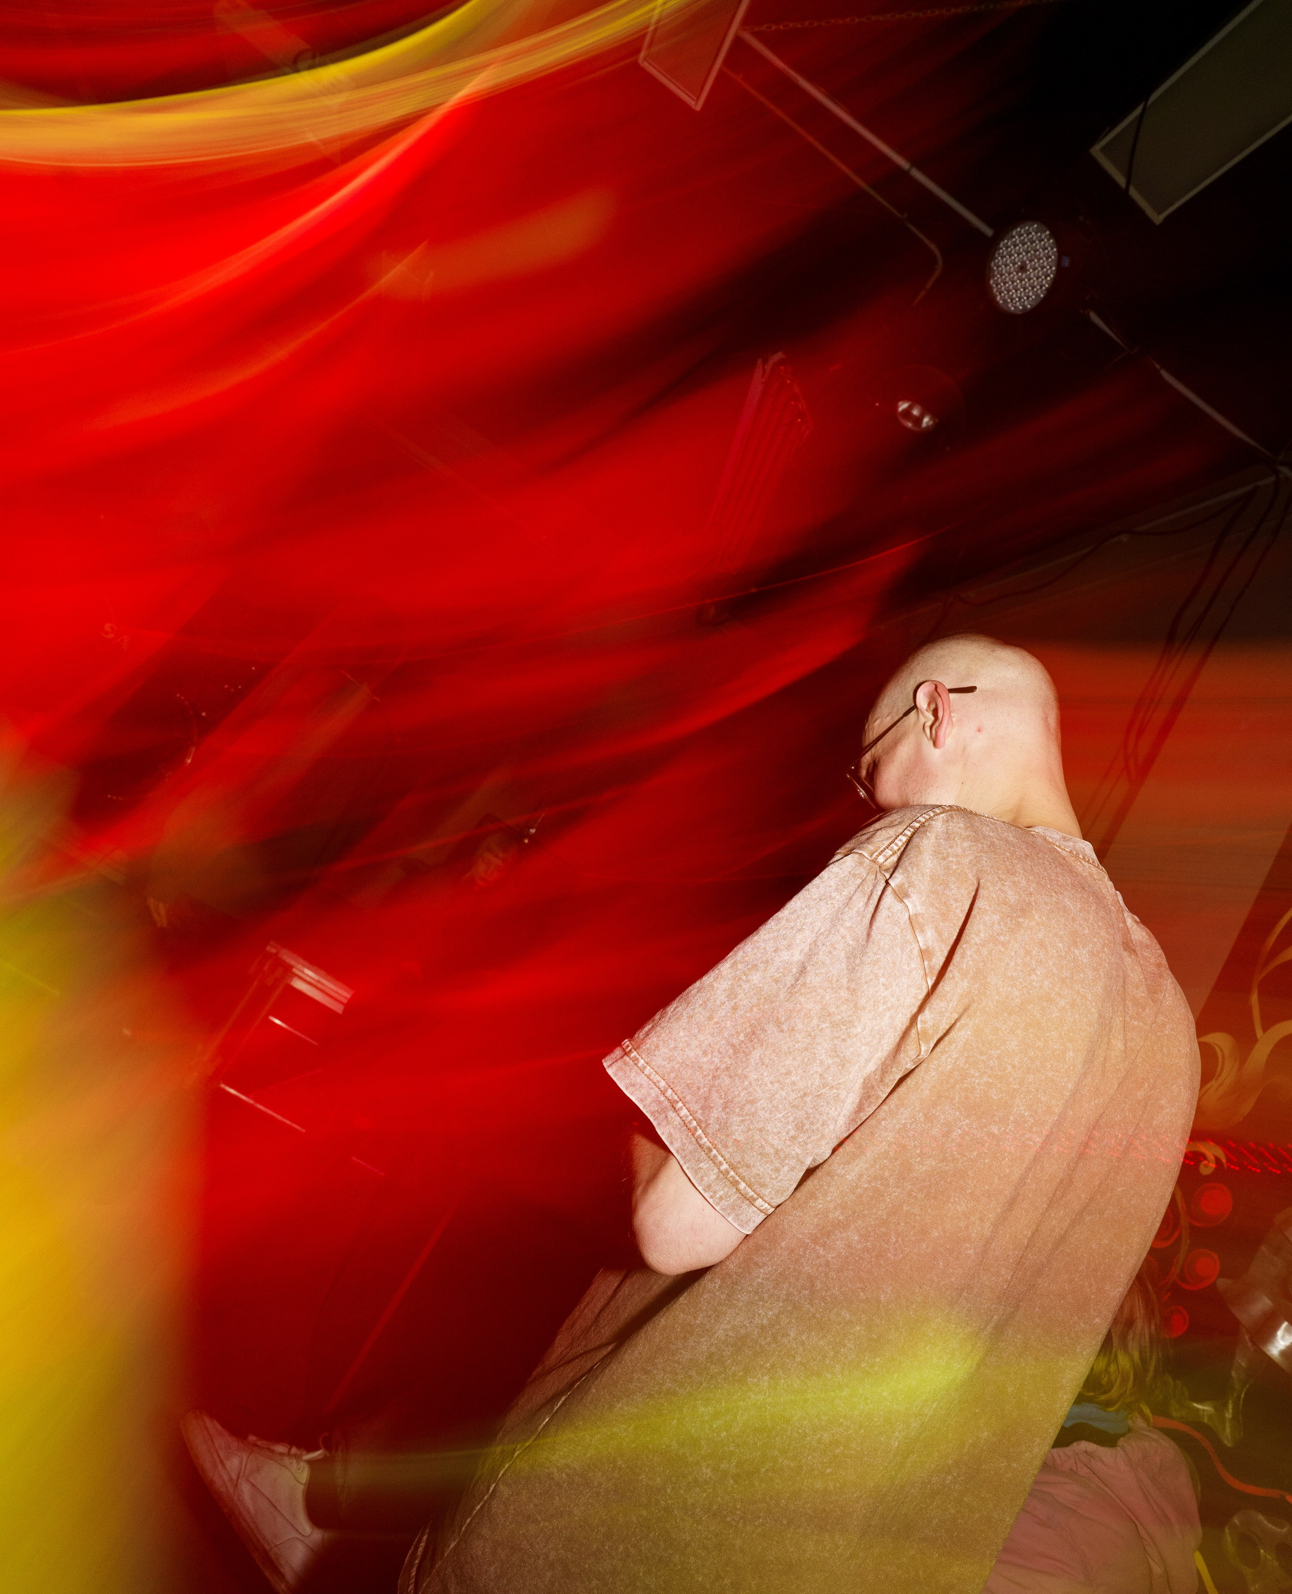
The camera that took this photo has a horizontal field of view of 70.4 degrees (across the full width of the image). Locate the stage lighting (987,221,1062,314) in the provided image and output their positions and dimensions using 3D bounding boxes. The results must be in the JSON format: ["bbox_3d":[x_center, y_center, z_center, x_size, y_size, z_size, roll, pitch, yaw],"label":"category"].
[{"bbox_3d":[0.932,-1.264,2.185,0.200,0.130,0.200,21,-55,52],"label":"stage lighting"}]

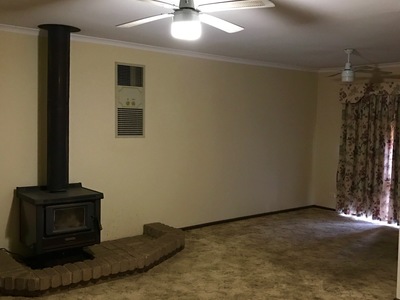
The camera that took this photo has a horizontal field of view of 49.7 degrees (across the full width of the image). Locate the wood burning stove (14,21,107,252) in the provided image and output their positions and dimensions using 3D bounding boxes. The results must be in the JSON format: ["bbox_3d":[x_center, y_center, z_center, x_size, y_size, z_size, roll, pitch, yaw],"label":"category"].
[{"bbox_3d":[-1.411,-0.077,4.310,0.690,2.290,0.630,-2,5,-39],"label":"wood burning stove"}]

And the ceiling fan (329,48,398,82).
[{"bbox_3d":[1.839,-1.034,5.342,1.100,0.410,1.100,1,4,-9],"label":"ceiling fan"}]

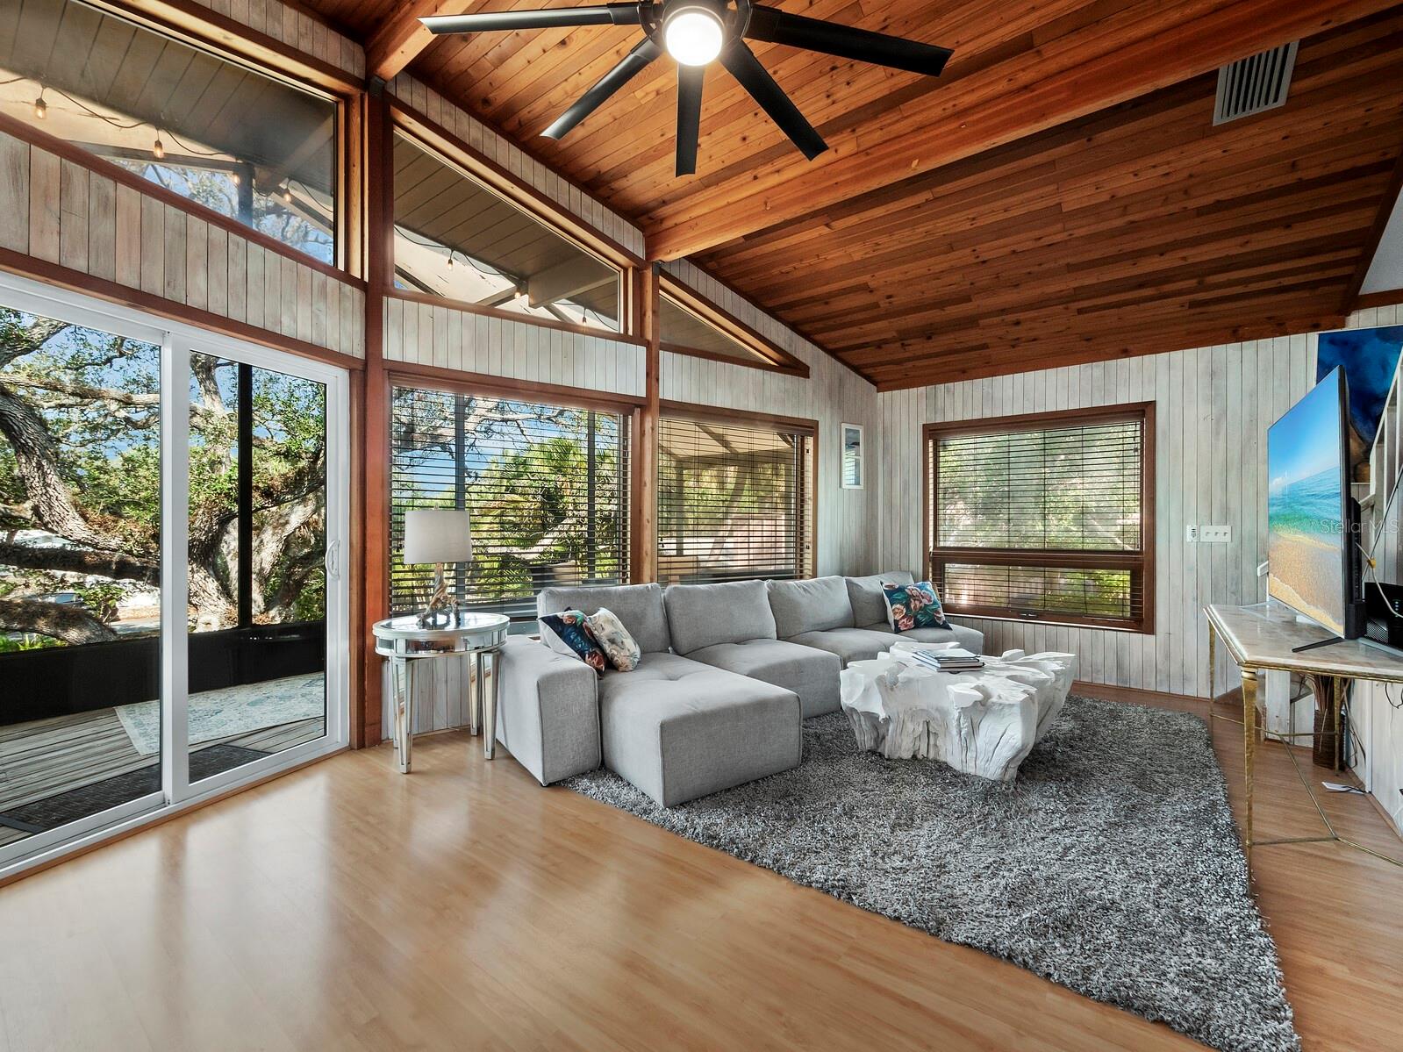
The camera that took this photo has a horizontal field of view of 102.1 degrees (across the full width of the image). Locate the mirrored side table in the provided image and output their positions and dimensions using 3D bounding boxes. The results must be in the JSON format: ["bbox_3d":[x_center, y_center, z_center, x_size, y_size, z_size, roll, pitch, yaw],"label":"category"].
[{"bbox_3d":[-1.349,0.851,2.978,0.655,0.679,0.655,0,0,-30],"label":"mirrored side table"}]

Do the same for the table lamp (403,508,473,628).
[{"bbox_3d":[-1.378,0.201,2.975,0.329,0.620,0.329,0,0,-30],"label":"table lamp"}]

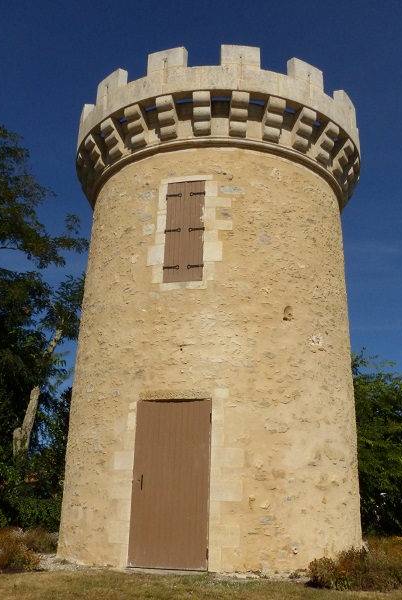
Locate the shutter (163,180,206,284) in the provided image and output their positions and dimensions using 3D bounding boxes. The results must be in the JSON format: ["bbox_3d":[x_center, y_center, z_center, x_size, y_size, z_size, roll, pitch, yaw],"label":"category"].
[{"bbox_3d":[-0.234,-1.031,8.919,0.598,1.661,0.120,-3,-20,12],"label":"shutter"}]

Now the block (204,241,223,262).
[{"bbox_3d":[0.180,-0.675,8.789,0.280,0.331,0.220,1,-19,2],"label":"block"}]

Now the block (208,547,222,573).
[{"bbox_3d":[0.179,3.241,7.377,0.152,0.289,0.220,2,-19,0],"label":"block"}]

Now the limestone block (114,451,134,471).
[{"bbox_3d":[-0.989,2.215,8.082,0.345,0.239,0.220,-10,-22,29],"label":"limestone block"}]

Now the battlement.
[{"bbox_3d":[0.330,-2.436,11.823,5.449,1.675,5.449,2,-19,0],"label":"battlement"}]

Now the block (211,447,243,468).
[{"bbox_3d":[0.343,2.097,7.796,0.440,0.251,0.220,3,-19,-3],"label":"block"}]

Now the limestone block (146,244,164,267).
[{"bbox_3d":[-0.643,-0.631,8.968,0.303,0.349,0.220,-7,-21,22],"label":"limestone block"}]

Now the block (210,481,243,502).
[{"bbox_3d":[0.318,2.485,7.655,0.419,0.252,0.220,3,-19,-3],"label":"block"}]

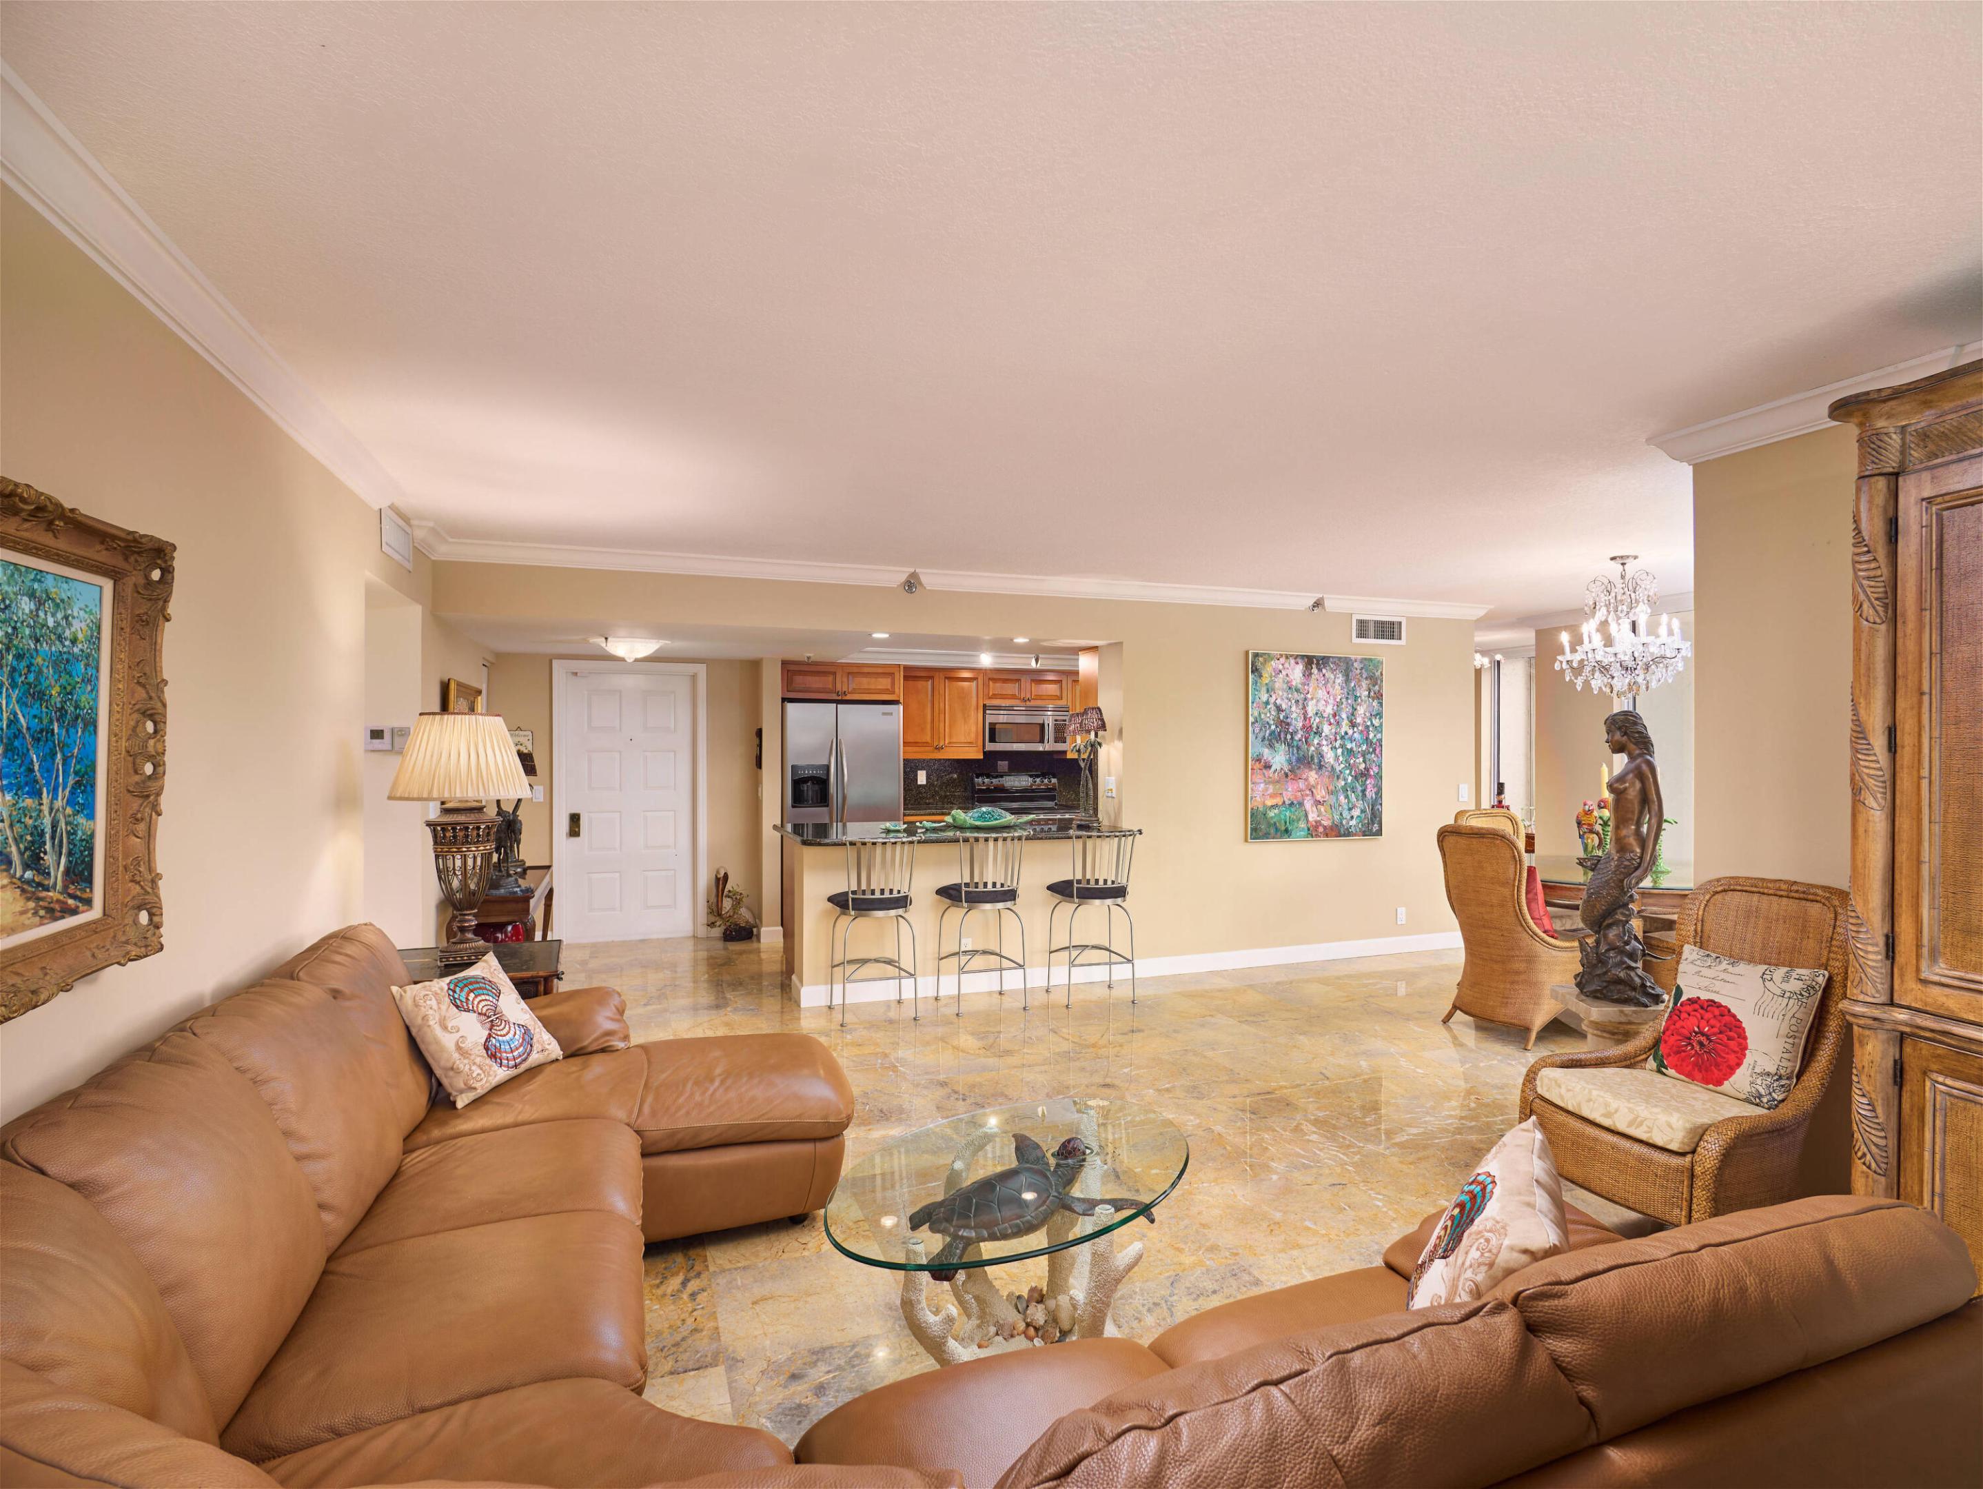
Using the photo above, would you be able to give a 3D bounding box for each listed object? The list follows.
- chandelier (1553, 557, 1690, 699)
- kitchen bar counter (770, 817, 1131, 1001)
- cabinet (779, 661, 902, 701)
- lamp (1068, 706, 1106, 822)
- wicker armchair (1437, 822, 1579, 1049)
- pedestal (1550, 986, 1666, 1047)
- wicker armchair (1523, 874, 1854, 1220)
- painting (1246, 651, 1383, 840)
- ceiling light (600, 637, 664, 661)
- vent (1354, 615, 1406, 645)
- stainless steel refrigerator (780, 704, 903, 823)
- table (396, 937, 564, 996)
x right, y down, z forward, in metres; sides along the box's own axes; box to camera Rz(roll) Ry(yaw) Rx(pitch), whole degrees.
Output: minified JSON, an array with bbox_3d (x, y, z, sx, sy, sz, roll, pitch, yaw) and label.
[{"bbox_3d":[3.415,-0.615,5.580,0.640,0.790,0.640,0,0,0],"label":"chandelier"},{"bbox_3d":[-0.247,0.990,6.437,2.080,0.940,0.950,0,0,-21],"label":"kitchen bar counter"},{"bbox_3d":[-1.236,-0.477,8.102,0.914,0.270,0.580,0,0,-21],"label":"cabinet"},{"bbox_3d":[0.614,0.145,6.700,0.260,0.790,0.180,0,0,-20],"label":"lamp"},{"bbox_3d":[2.777,0.930,5.270,0.700,1.060,0.620,0,0,-19],"label":"wicker armchair"},{"bbox_3d":[2.522,1.250,4.151,0.360,0.460,0.360,0,0,0],"label":"pedestal"},{"bbox_3d":[2.255,0.965,3.325,0.790,1.030,0.630,0,0,-22],"label":"wicker armchair"},{"bbox_3d":[2.191,0.018,6.934,1.100,1.240,0.045,0,0,-21],"label":"painting"},{"bbox_3d":[-2.252,-0.590,6.450,0.410,0.150,0.410,0,0,0],"label":"ceiling light"},{"bbox_3d":[2.707,-0.795,7.190,0.455,0.200,0.025,0,0,-20],"label":"vent"},{"bbox_3d":[-1.210,0.580,8.026,0.910,1.760,0.740,0,0,-21],"label":"stainless steel refrigerator"},{"bbox_3d":[-2.086,1.170,4.077,0.730,0.620,0.700,0,0,-20],"label":"table"}]

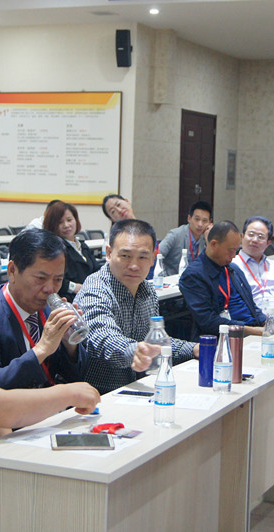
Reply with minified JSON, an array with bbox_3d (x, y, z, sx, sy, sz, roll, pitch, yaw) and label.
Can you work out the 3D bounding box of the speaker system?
[{"bbox_3d":[-0.214,-3.519,16.165,0.200,0.610,0.200,4,15,24],"label":"speaker system"}]

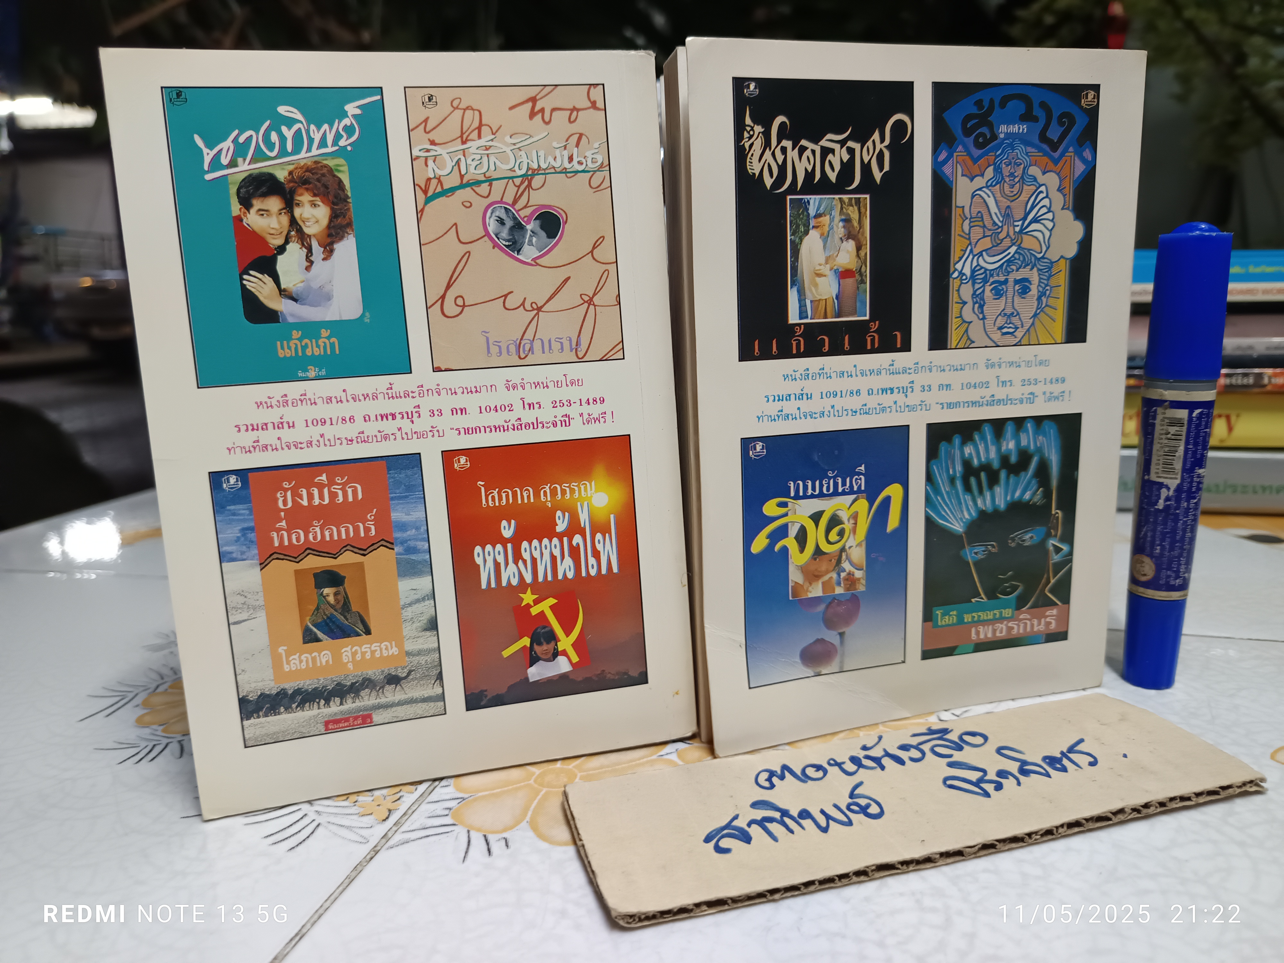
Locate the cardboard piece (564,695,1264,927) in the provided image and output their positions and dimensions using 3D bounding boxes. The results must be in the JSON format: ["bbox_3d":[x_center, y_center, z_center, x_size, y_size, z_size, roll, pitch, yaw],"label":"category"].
[{"bbox_3d":[0.067,0.078,0.226,0.166,0.004,0.053,-6,14,-13],"label":"cardboard piece"}]

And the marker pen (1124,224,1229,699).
[{"bbox_3d":[0.158,-0.005,0.266,0.018,0.140,0.018,6,15,31],"label":"marker pen"}]

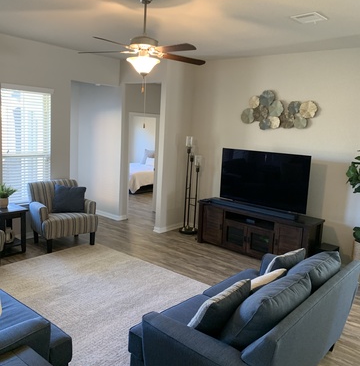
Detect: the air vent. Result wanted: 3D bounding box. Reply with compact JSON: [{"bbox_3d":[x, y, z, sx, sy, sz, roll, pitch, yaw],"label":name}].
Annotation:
[{"bbox_3d":[1.316,-1.666,3.673,0.270,0.020,0.275,10,12,40],"label":"air vent"}]

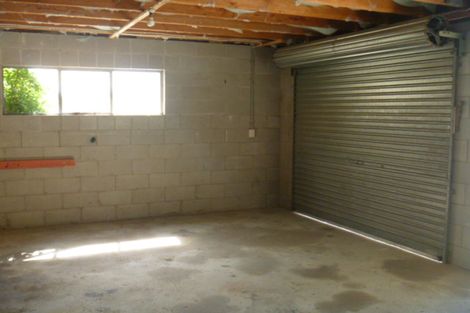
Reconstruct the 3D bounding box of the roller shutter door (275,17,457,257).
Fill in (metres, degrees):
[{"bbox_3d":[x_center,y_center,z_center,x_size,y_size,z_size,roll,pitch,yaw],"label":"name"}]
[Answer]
[{"bbox_3d":[1.262,-0.221,5.282,0.370,2.290,2.570,-3,7,-28],"label":"roller shutter door"}]

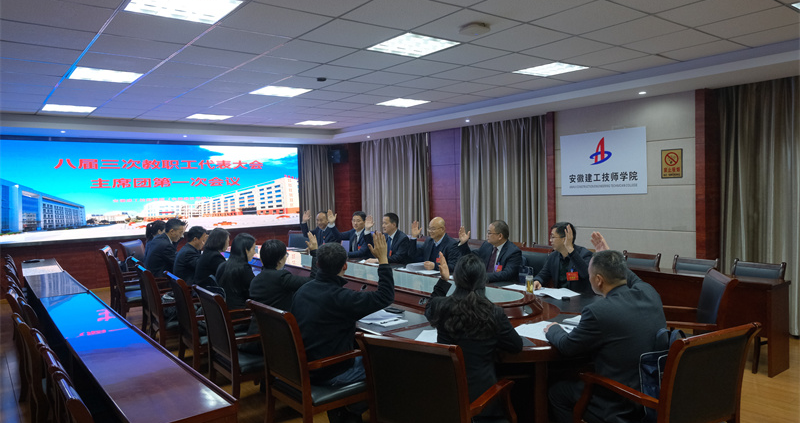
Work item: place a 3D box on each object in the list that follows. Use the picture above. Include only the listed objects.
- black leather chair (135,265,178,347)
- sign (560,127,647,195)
[{"bbox_3d":[-2.128,0.991,5.169,0.620,0.980,0.570,-4,4,-38],"label":"black leather chair"},{"bbox_3d":[2.581,-0.616,6.837,0.040,0.800,1.200,-4,4,-38],"label":"sign"}]

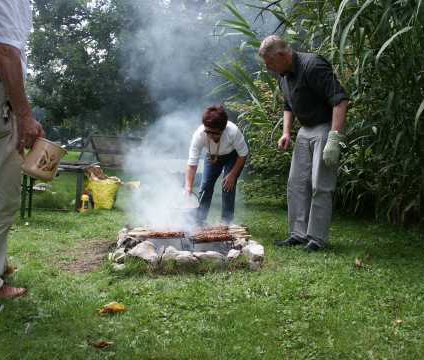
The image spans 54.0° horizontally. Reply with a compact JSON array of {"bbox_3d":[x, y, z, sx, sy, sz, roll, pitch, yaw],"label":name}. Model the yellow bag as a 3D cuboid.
[{"bbox_3d":[-1.680,0.190,6.450,0.490,0.480,0.380,0,2,-11],"label":"yellow bag"}]

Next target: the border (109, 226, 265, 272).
[{"bbox_3d":[-0.175,0.455,3.000,1.040,0.200,0.860,0,2,0],"label":"border"}]

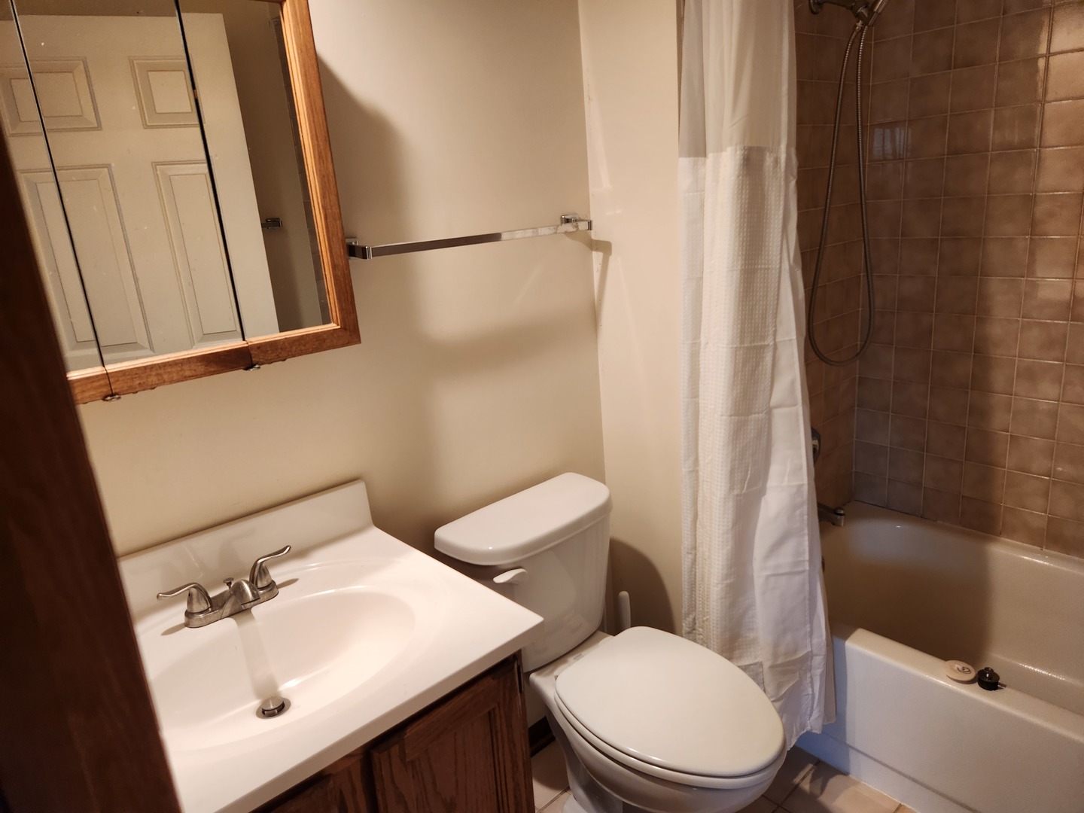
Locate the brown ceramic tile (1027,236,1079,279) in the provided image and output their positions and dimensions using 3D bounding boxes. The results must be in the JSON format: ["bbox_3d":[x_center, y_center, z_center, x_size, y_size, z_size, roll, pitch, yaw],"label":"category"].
[{"bbox_3d":[1.321,-0.386,1.864,0.009,0.108,0.108,-18,21,-38],"label":"brown ceramic tile"}]

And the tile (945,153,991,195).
[{"bbox_3d":[1.161,-0.629,1.966,0.010,0.108,0.108,-18,21,-38],"label":"tile"}]

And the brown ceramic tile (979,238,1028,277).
[{"bbox_3d":[1.254,-0.405,1.954,0.010,0.108,0.108,-18,21,-38],"label":"brown ceramic tile"}]

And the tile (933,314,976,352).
[{"bbox_3d":[1.198,-0.211,2.090,0.010,0.108,0.108,-18,21,-39],"label":"tile"}]

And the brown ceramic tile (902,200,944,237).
[{"bbox_3d":[1.098,-0.542,2.079,0.010,0.108,0.108,-18,21,-38],"label":"brown ceramic tile"}]

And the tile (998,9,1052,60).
[{"bbox_3d":[1.207,-0.928,1.800,0.010,0.108,0.108,-18,21,-38],"label":"tile"}]

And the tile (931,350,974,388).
[{"bbox_3d":[1.211,-0.109,2.129,0.010,0.108,0.108,-18,21,-38],"label":"tile"}]

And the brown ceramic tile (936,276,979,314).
[{"bbox_3d":[1.185,-0.317,2.055,0.009,0.108,0.108,-18,21,-38],"label":"brown ceramic tile"}]

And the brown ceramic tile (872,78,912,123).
[{"bbox_3d":[0.998,-0.873,2.069,0.009,0.107,0.107,-19,21,-38],"label":"brown ceramic tile"}]

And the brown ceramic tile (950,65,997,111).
[{"bbox_3d":[1.142,-0.838,1.905,0.010,0.108,0.108,-18,21,-38],"label":"brown ceramic tile"}]

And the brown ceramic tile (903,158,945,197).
[{"bbox_3d":[1.090,-0.647,2.049,0.010,0.108,0.108,-18,21,-39],"label":"brown ceramic tile"}]

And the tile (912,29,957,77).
[{"bbox_3d":[1.063,-0.961,1.958,0.010,0.108,0.108,-18,21,-39],"label":"tile"}]

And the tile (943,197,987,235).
[{"bbox_3d":[1.173,-0.527,2.005,0.010,0.108,0.108,-18,21,-38],"label":"tile"}]

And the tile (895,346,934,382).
[{"bbox_3d":[1.132,-0.126,2.194,0.009,0.108,0.108,-18,21,-38],"label":"tile"}]

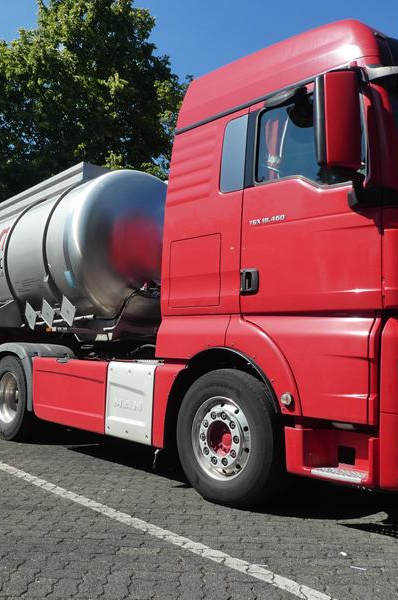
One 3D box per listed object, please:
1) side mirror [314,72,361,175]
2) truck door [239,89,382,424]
[{"bbox_3d":[0.830,-1.050,3.300,0.260,0.610,0.170,8,-8,-43],"label":"side mirror"},{"bbox_3d":[0.730,-0.358,3.683,0.130,2.220,1.090,8,-8,-43],"label":"truck door"}]

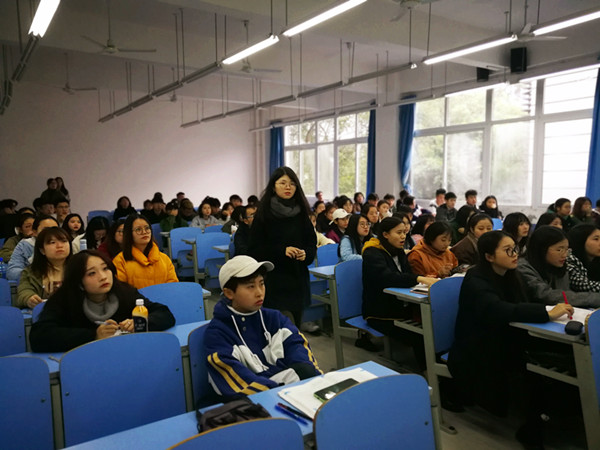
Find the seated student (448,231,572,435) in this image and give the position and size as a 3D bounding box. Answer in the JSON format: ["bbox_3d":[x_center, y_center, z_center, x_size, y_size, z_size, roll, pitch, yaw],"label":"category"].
[{"bbox_3d":[1.218,0.644,2.777,0.500,1.200,0.750,-4,7,-35],"label":"seated student"}]

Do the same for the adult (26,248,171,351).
[{"bbox_3d":[-1.012,0.706,2.369,0.620,1.180,0.720,-4,7,-35],"label":"adult"}]

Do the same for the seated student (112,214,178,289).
[{"bbox_3d":[-1.123,0.564,3.392,0.530,1.240,0.700,-3,6,-34],"label":"seated student"}]

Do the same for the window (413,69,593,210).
[{"bbox_3d":[3.618,-1.547,9.036,0.120,2.220,3.850,-4,7,-35],"label":"window"}]

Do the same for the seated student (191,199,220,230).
[{"bbox_3d":[-1.474,0.227,7.492,0.500,1.180,0.700,-4,7,-35],"label":"seated student"}]

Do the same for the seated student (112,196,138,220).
[{"bbox_3d":[-3.520,0.044,9.455,0.500,1.200,0.700,-4,7,-35],"label":"seated student"}]

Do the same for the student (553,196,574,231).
[{"bbox_3d":[3.792,0.245,6.740,0.500,1.220,0.700,-4,7,-35],"label":"student"}]

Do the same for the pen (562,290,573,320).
[{"bbox_3d":[1.434,0.431,2.507,0.012,0.145,0.012,-10,-6,-34],"label":"pen"}]

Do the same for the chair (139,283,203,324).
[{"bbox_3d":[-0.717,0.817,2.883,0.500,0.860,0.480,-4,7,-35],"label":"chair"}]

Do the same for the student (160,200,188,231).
[{"bbox_3d":[-1.949,0.234,7.372,0.480,1.190,0.680,-3,6,-34],"label":"student"}]

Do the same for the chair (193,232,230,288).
[{"bbox_3d":[-1.009,0.520,5.952,0.480,0.840,0.400,-3,6,-34],"label":"chair"}]

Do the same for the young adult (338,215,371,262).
[{"bbox_3d":[0.608,0.480,4.578,0.480,1.180,0.700,-3,6,-34],"label":"young adult"}]

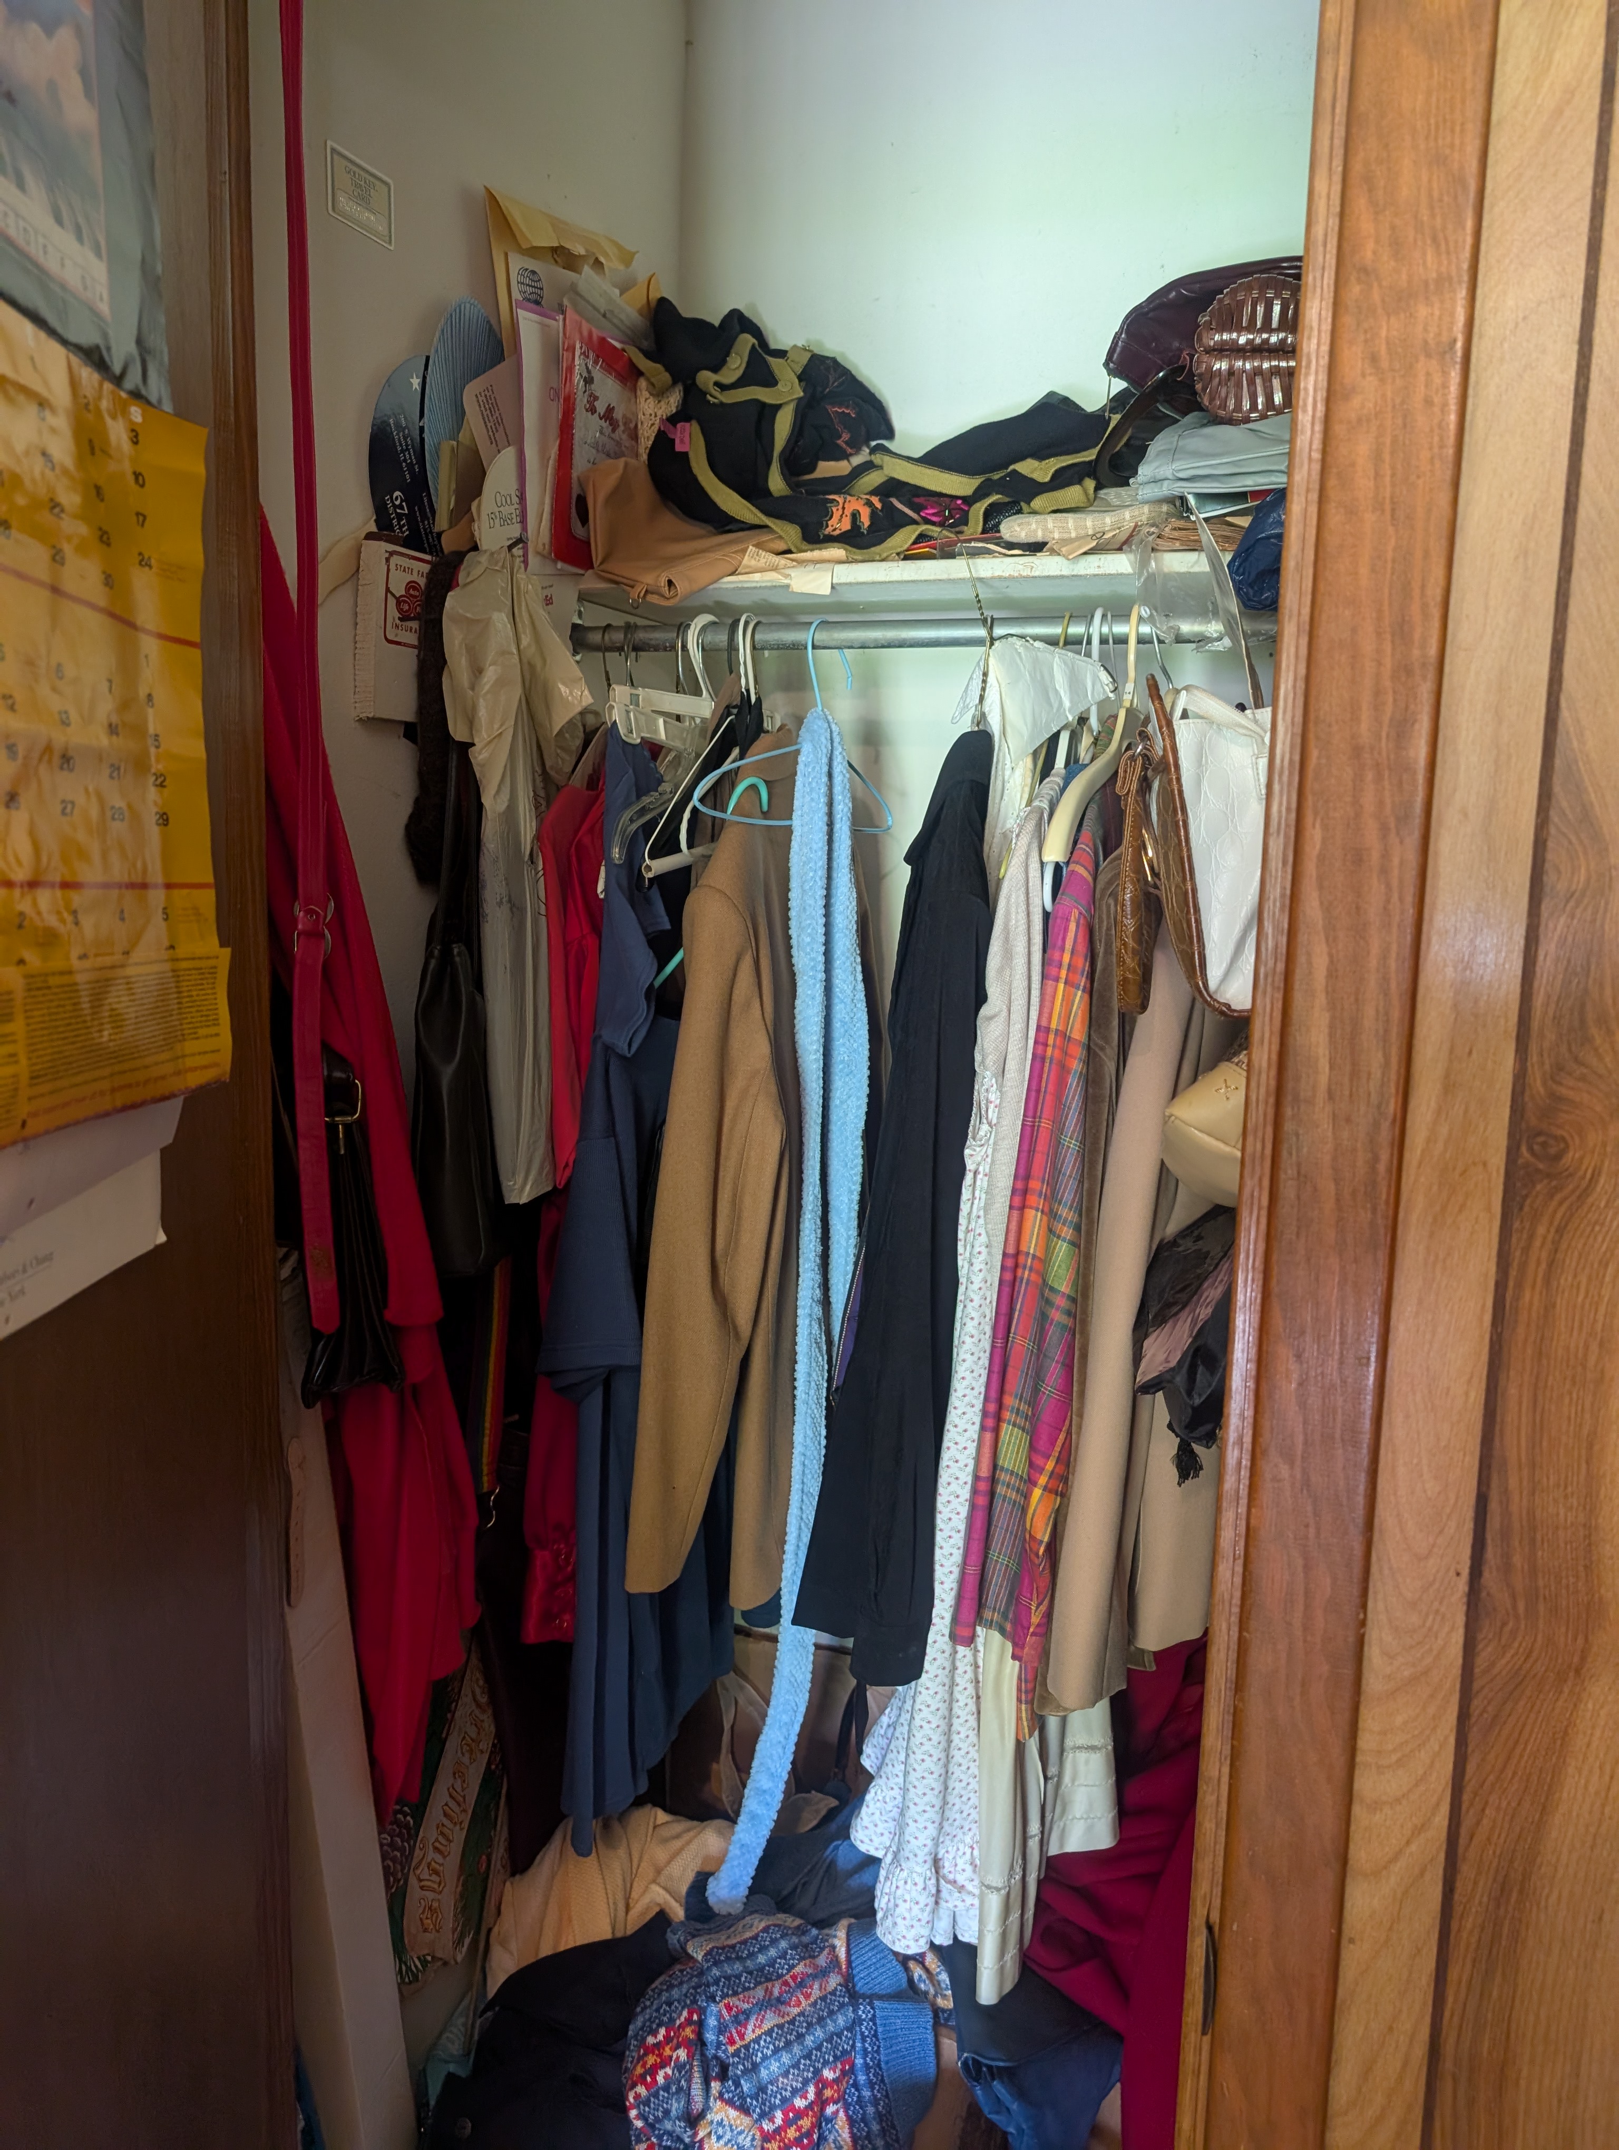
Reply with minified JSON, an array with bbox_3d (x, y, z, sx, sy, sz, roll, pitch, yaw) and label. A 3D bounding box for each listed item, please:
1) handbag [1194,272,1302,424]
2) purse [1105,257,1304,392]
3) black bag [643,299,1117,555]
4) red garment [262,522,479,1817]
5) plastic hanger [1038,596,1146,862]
[{"bbox_3d":[0.425,-0.677,1.392,0.175,0.145,0.120,3,8,13],"label":"handbag"},{"bbox_3d":[0.427,-0.720,1.457,0.320,0.180,0.110,3,8,13],"label":"purse"},{"bbox_3d":[0.068,-0.649,1.488,0.490,0.280,0.250,3,8,13],"label":"black bag"},{"bbox_3d":[-0.359,0.074,1.163,0.140,1.030,0.290,4,8,18],"label":"red garment"},{"bbox_3d":[0.299,-0.320,1.413,0.040,0.240,0.440,5,8,24],"label":"plastic hanger"}]

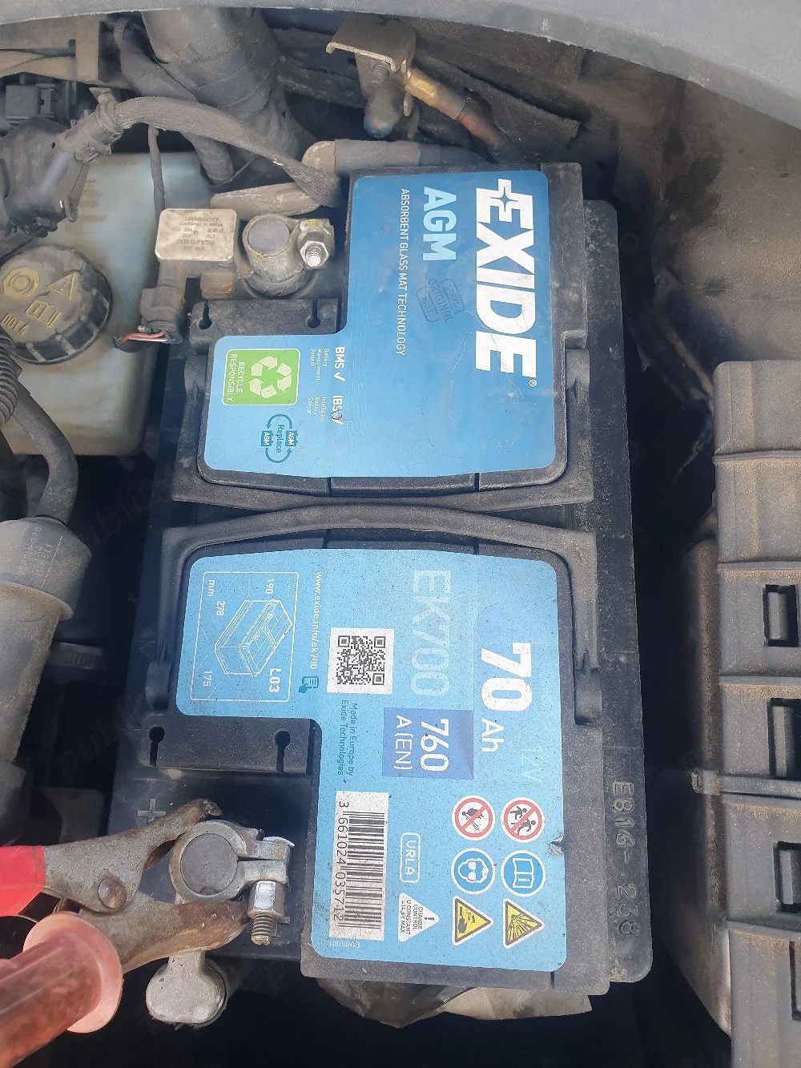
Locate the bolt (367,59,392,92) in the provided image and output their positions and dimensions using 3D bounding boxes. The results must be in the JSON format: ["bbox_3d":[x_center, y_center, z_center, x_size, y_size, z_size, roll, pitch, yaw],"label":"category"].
[{"bbox_3d":[-0.011,-0.226,0.395,0.010,0.010,0.018,16,95,10],"label":"bolt"}]

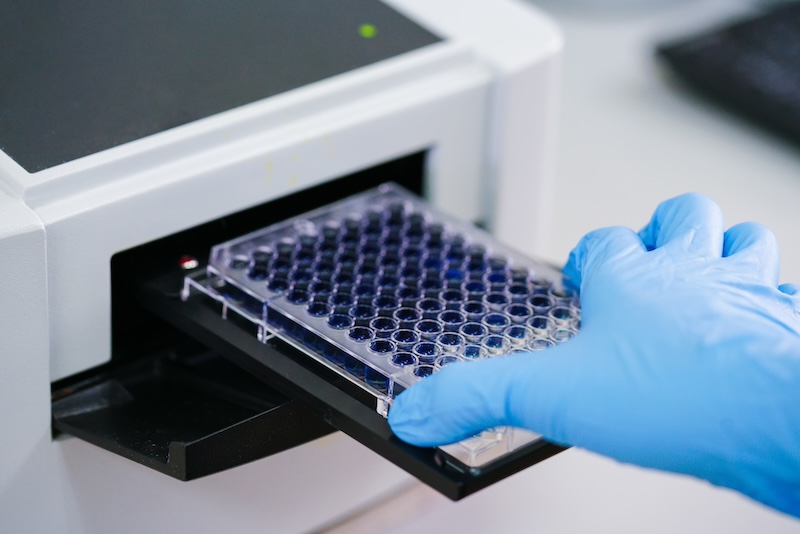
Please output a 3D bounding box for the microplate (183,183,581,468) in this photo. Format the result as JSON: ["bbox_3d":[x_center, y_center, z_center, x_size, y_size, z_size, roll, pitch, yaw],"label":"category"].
[{"bbox_3d":[0.009,0.015,0.586,0.086,0.014,0.128,-21,36,-37],"label":"microplate"}]

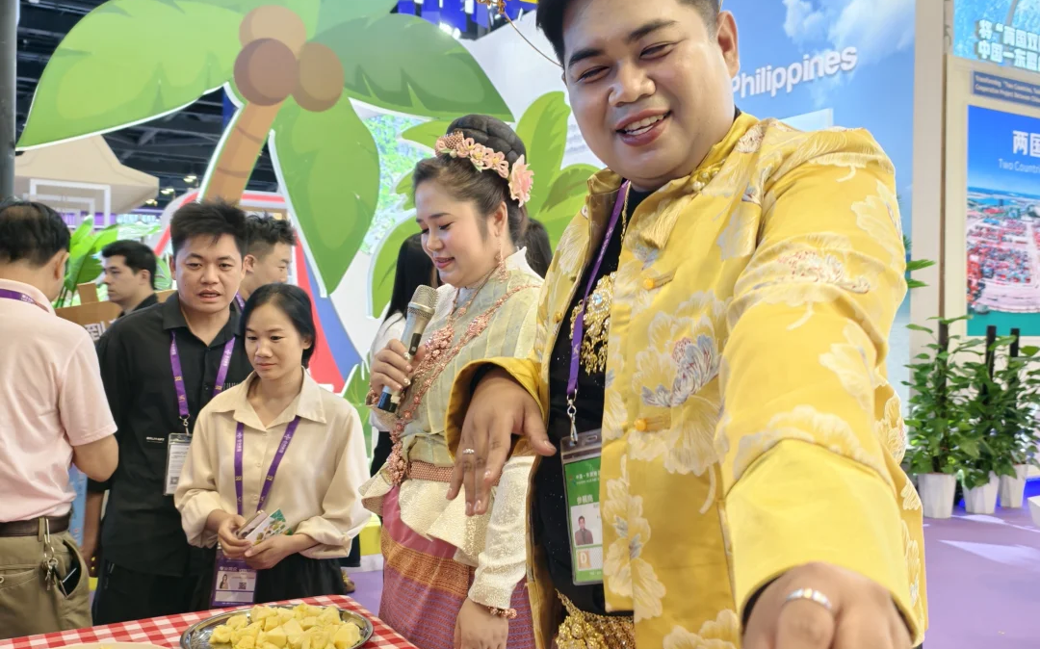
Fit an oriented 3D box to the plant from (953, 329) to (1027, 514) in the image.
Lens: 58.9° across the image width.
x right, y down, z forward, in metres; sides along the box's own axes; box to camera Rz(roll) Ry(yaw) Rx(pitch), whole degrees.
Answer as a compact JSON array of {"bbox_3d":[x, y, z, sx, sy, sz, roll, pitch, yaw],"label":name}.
[{"bbox_3d":[3.394,0.684,6.720,0.430,1.340,0.430,0,1,-30],"label":"plant"}]

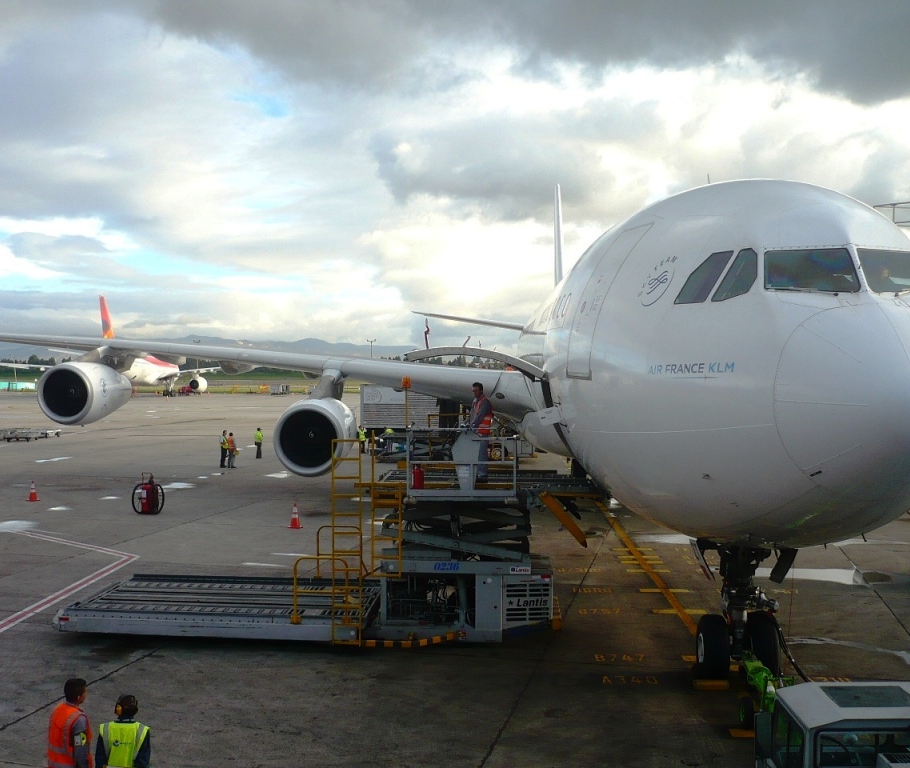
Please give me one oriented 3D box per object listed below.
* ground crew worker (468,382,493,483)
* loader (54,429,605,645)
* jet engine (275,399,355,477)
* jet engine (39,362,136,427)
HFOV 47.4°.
[{"bbox_3d":[0.453,0.864,18.412,0.460,1.770,0.540,-1,1,-35],"label":"ground crew worker"},{"bbox_3d":[-2.100,2.570,19.134,9.650,3.820,3.200,0,1,5],"label":"loader"},{"bbox_3d":[-4.196,1.645,33.035,2.380,2.380,4.900,0,1,3],"label":"jet engine"},{"bbox_3d":[-13.763,0.375,39.415,2.380,2.380,4.900,0,1,3],"label":"jet engine"}]

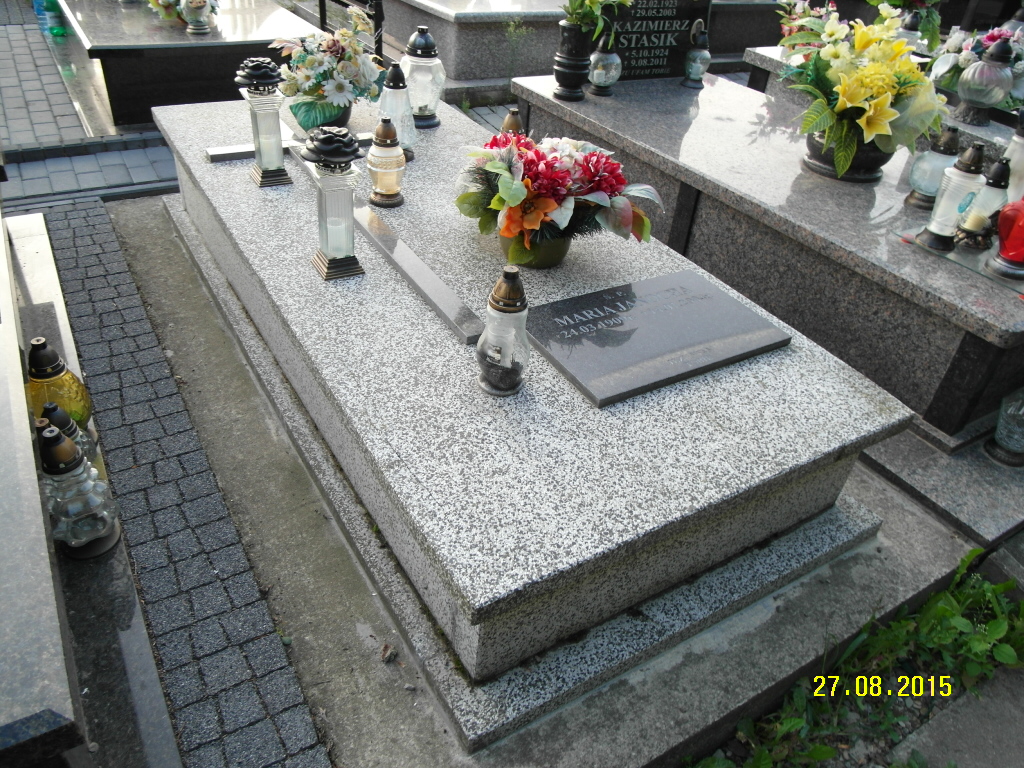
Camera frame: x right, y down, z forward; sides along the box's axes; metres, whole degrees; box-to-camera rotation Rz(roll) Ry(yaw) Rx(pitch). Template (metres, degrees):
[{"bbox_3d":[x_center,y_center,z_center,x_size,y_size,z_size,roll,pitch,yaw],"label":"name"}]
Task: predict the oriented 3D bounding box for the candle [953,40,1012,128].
[{"bbox_3d":[1.775,-1.130,2.670,0.200,0.270,0.200,-15,40,-29],"label":"candle"}]

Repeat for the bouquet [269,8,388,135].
[{"bbox_3d":[-0.625,-1.052,2.390,0.368,0.367,0.330,-15,43,-29],"label":"bouquet"}]

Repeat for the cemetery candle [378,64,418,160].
[{"bbox_3d":[-0.364,-0.880,2.289,0.130,0.280,0.130,-15,43,-29],"label":"cemetery candle"}]

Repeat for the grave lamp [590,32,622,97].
[{"bbox_3d":[0.432,-1.469,3.255,0.110,0.245,0.110,6,35,-4],"label":"grave lamp"}]

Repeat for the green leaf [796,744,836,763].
[{"bbox_3d":[0.531,0.644,1.239,0.057,0.009,0.029,5,35,-4],"label":"green leaf"}]

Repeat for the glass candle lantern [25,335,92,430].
[{"bbox_3d":[-0.974,0.008,1.514,0.127,0.238,0.127,-15,41,-29],"label":"glass candle lantern"}]

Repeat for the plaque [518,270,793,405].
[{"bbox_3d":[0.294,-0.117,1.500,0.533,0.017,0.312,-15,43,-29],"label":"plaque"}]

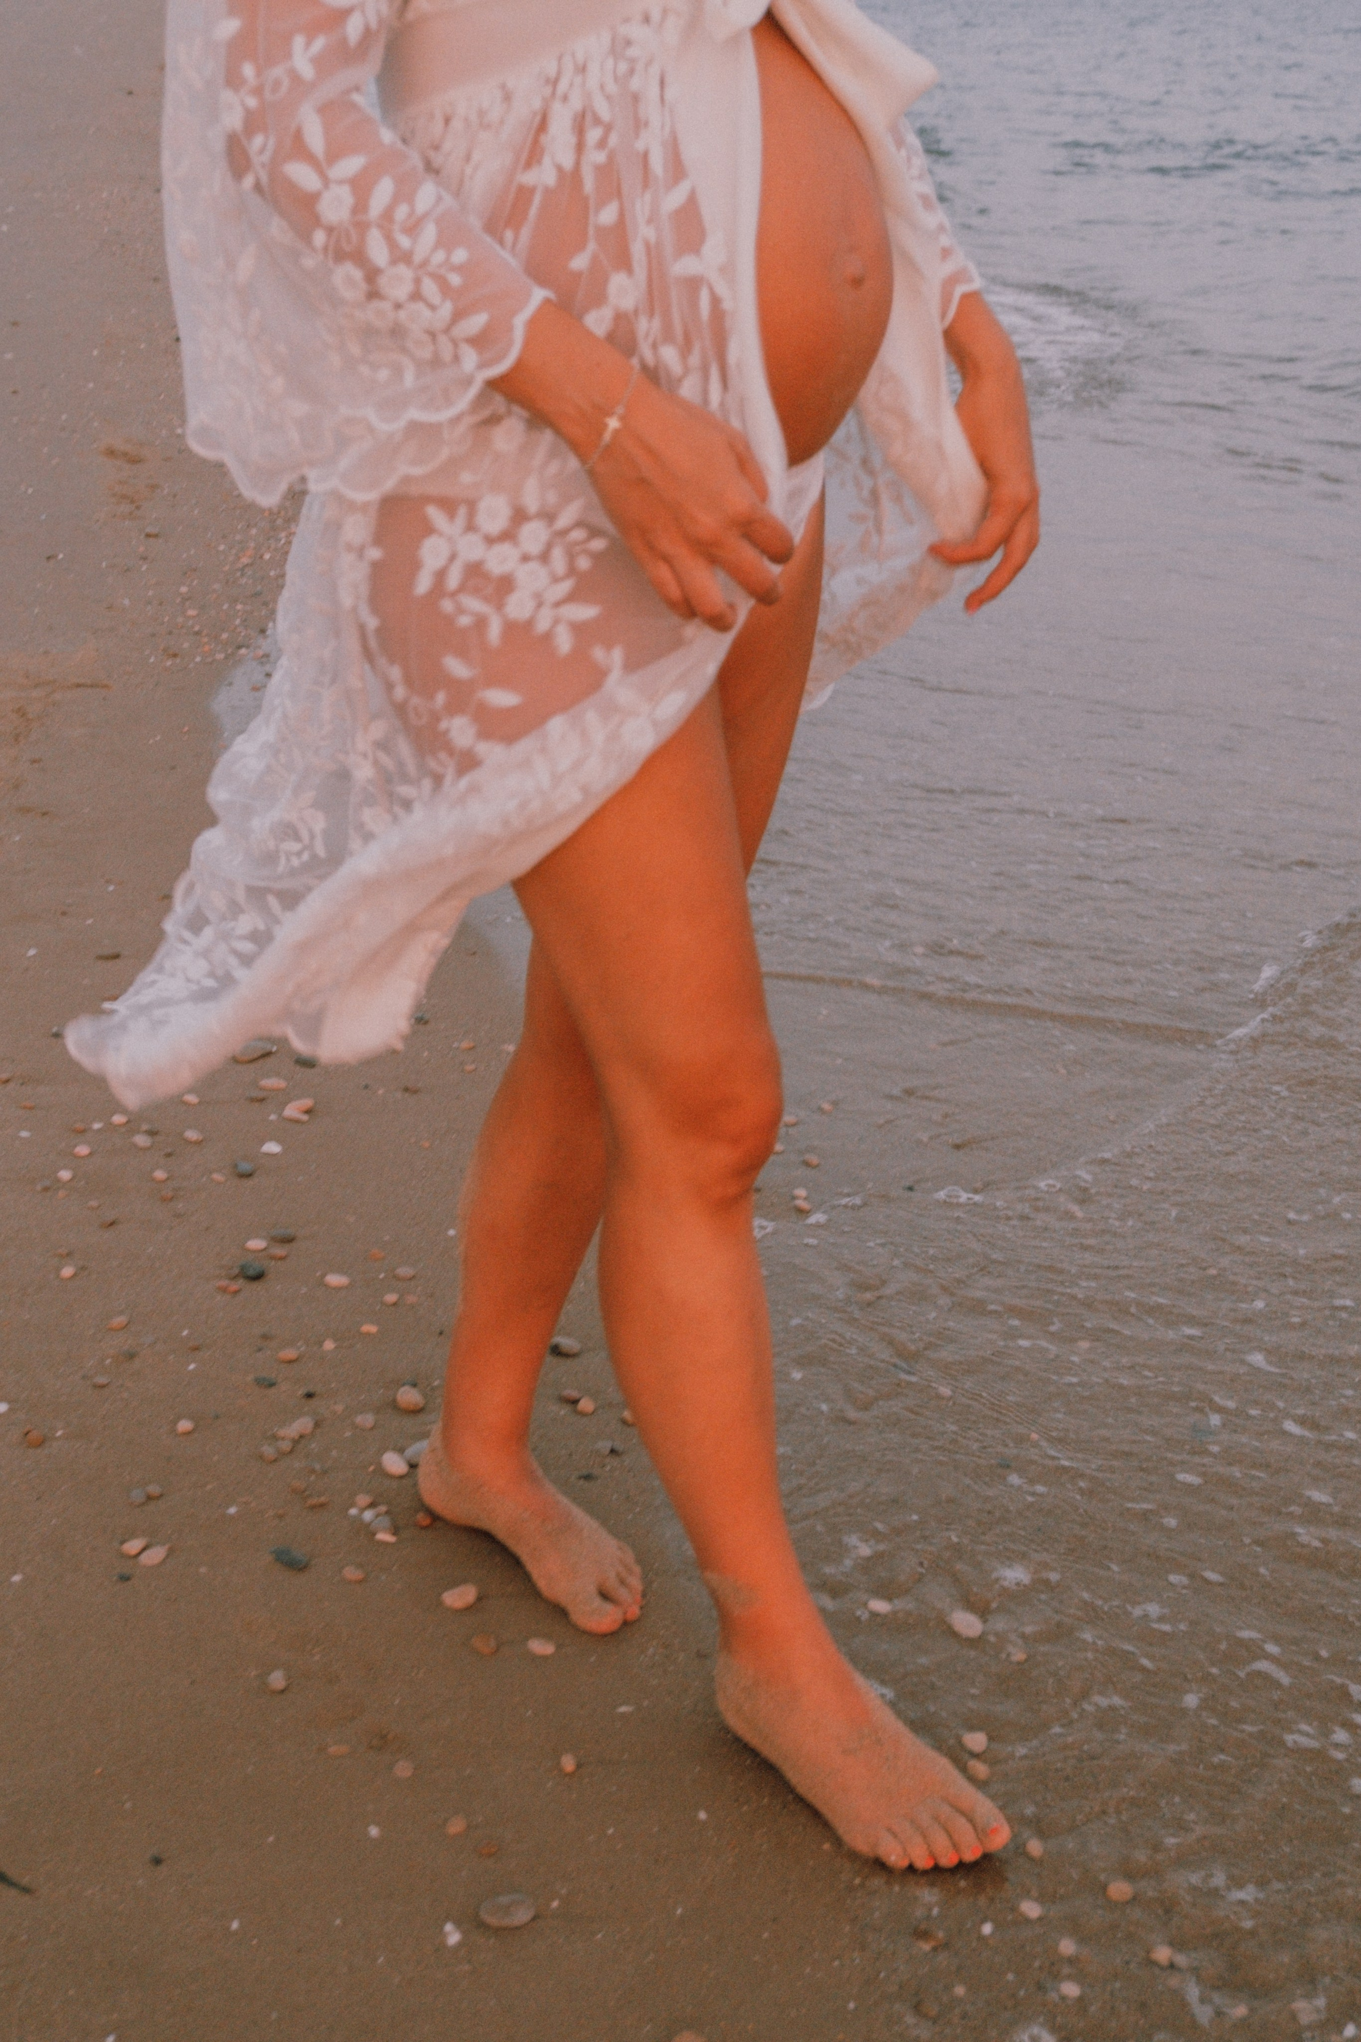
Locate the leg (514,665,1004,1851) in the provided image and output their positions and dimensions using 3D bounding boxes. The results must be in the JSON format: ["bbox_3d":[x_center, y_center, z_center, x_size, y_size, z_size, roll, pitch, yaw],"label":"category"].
[{"bbox_3d":[0.040,0.159,1.418,0.394,0.769,0.180,20,32,35],"label":"leg"}]

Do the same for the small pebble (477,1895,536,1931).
[{"bbox_3d":[-0.109,0.560,1.461,0.035,0.013,0.025,-5,27,-11],"label":"small pebble"}]

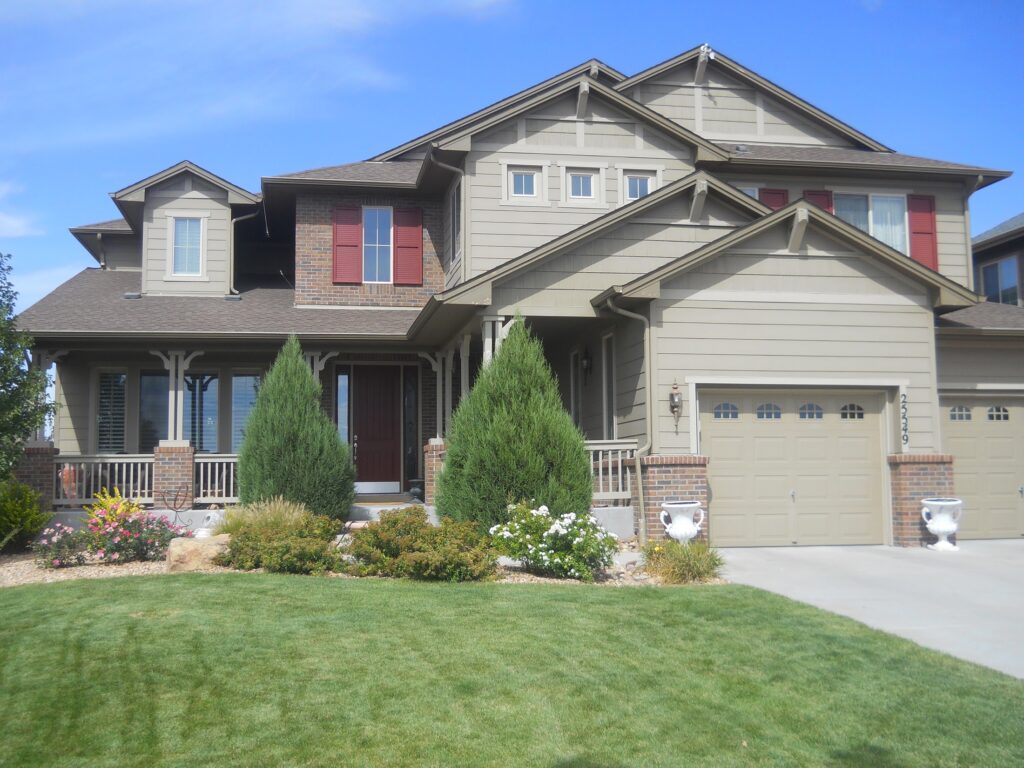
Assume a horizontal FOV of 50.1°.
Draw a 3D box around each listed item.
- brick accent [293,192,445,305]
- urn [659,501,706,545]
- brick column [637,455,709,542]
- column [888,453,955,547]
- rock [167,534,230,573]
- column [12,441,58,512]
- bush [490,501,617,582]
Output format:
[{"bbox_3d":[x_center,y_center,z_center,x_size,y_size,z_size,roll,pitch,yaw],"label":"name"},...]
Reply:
[{"bbox_3d":[-2.755,-2.607,21.220,2.860,2.250,0.250,0,-5,-11],"label":"brick accent"},{"bbox_3d":[2.203,1.859,14.131,0.570,0.660,0.540,0,-5,-11],"label":"urn"},{"bbox_3d":[2.151,1.608,14.757,0.930,1.280,0.520,0,-5,-11],"label":"brick column"},{"bbox_3d":[5.726,1.632,15.390,0.880,1.280,0.450,0,-5,-11],"label":"column"},{"bbox_3d":[-4.180,2.243,14.643,0.880,0.500,0.600,0,-5,-11],"label":"rock"},{"bbox_3d":[-7.968,1.549,18.259,0.660,1.150,0.640,0,-5,-11],"label":"column"},{"bbox_3d":[0.467,1.715,12.340,1.400,0.820,1.250,0,-5,-11],"label":"bush"}]

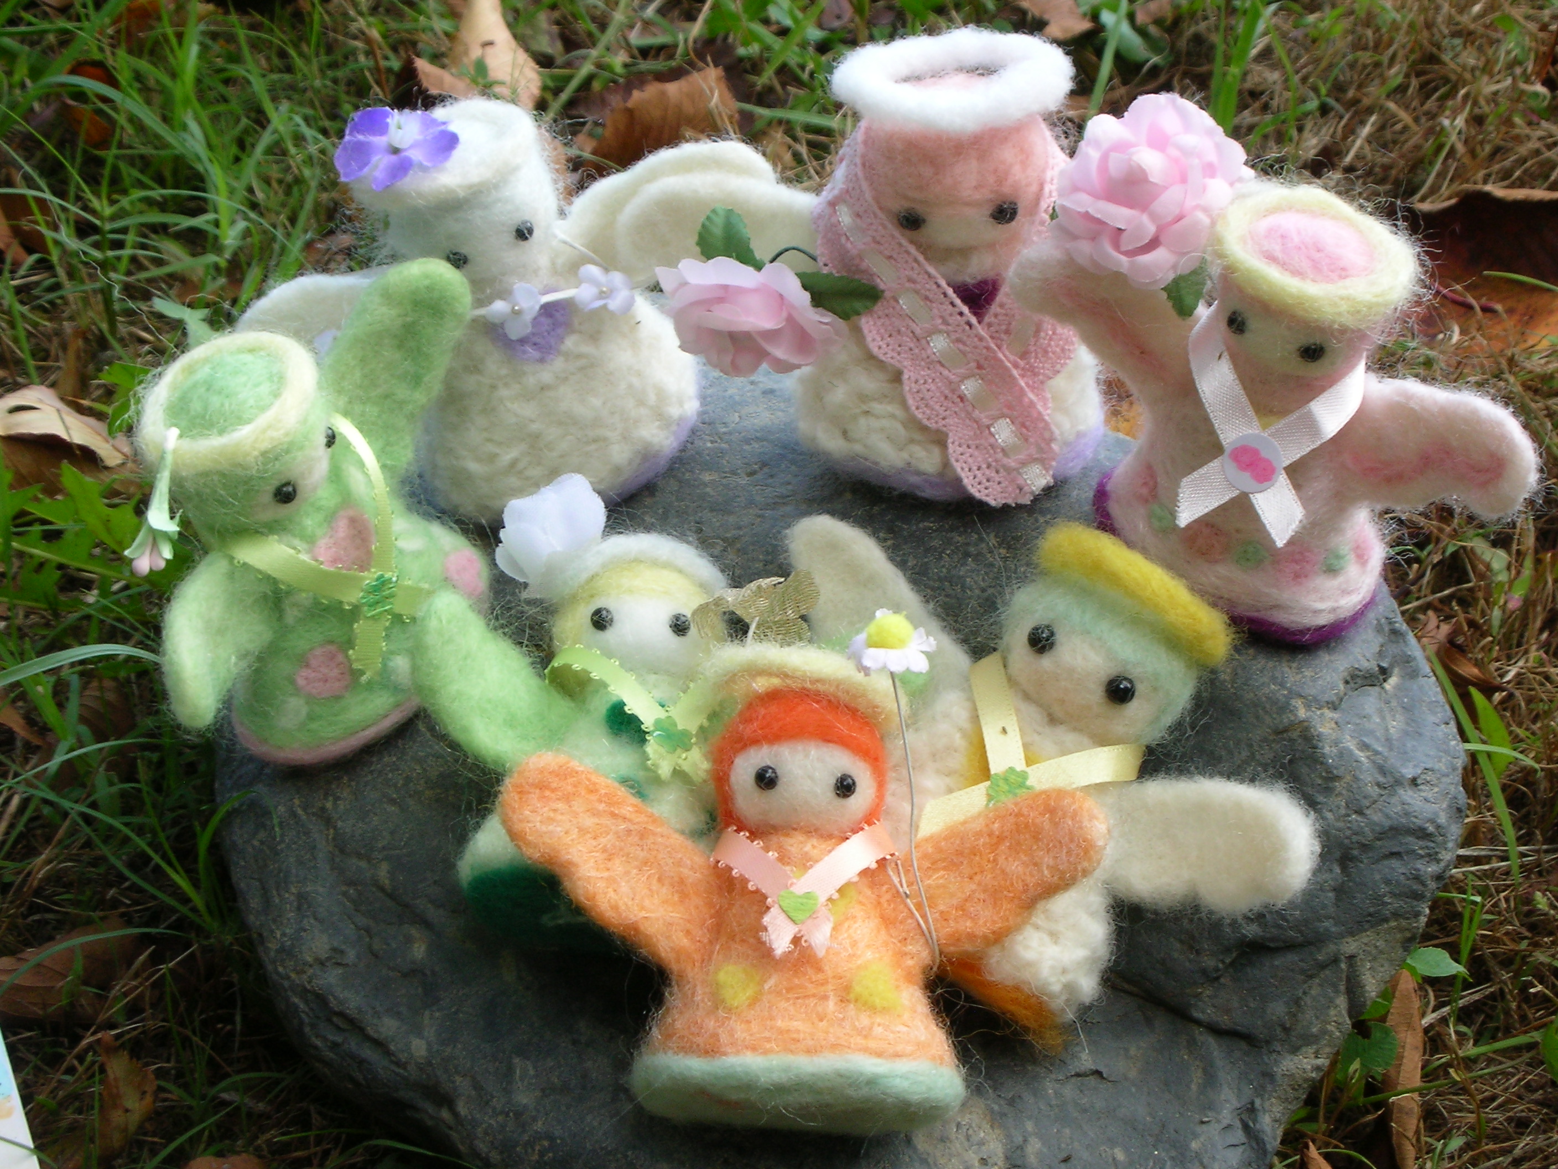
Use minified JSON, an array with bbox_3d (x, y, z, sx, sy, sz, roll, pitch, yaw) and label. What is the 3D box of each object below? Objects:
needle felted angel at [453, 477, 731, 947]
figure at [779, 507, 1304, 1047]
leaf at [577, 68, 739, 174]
[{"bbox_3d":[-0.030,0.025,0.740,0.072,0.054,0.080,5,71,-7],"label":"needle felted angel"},{"bbox_3d":[0.045,0.034,0.725,0.110,0.052,0.080,26,79,15],"label":"figure"},{"bbox_3d":[-0.032,-0.120,1.020,0.047,0.023,0.031,-1,35,-2],"label":"leaf"}]

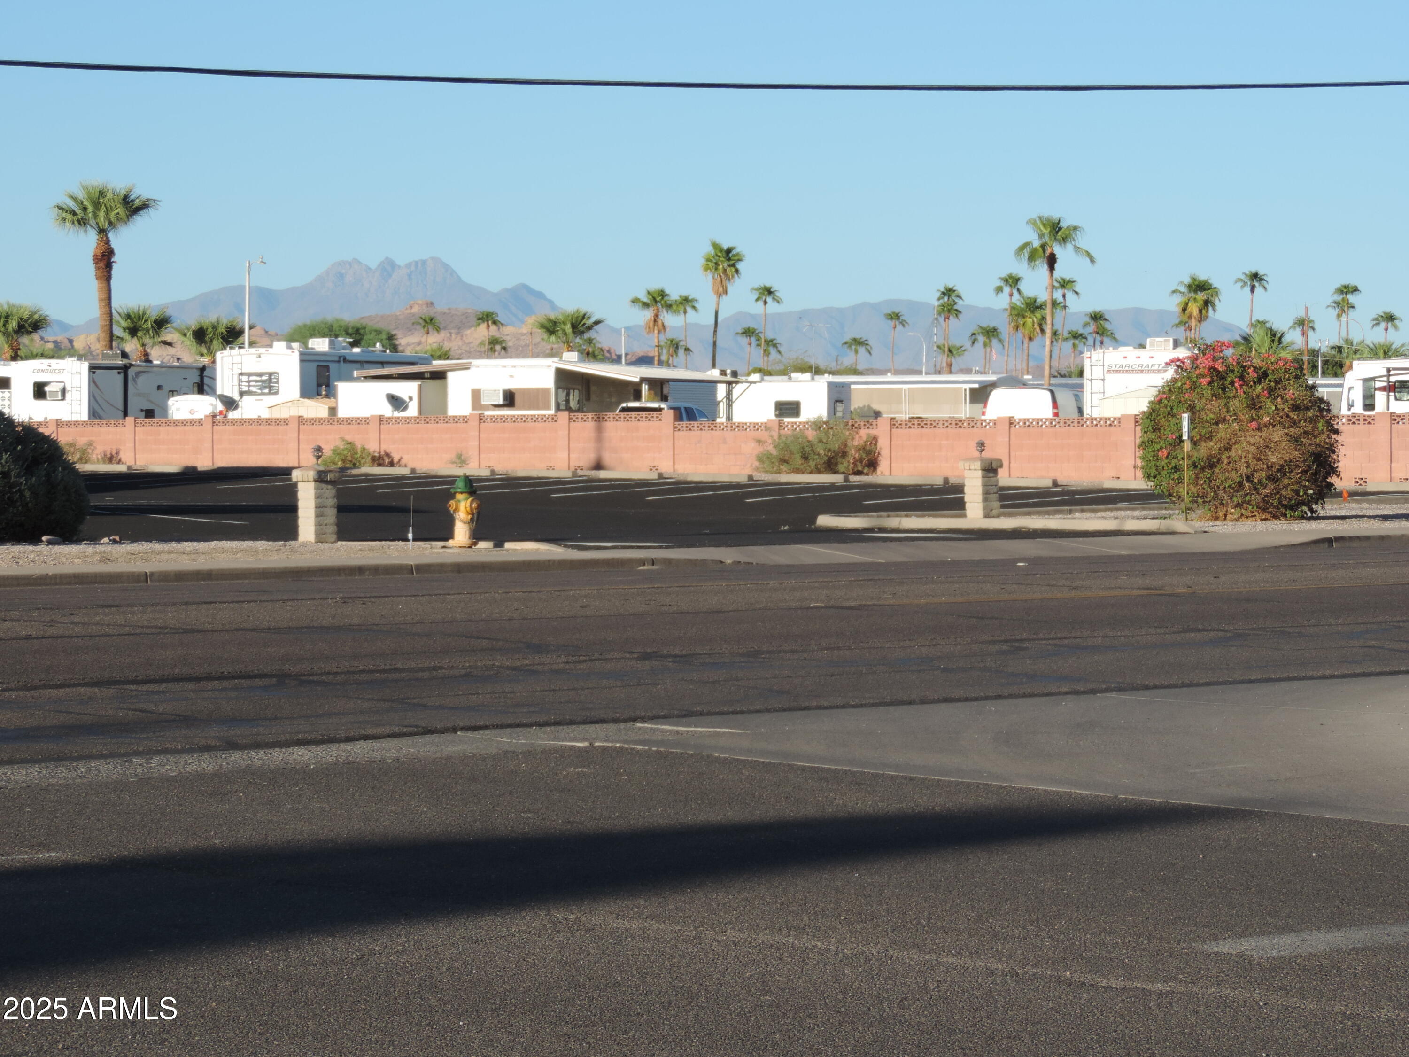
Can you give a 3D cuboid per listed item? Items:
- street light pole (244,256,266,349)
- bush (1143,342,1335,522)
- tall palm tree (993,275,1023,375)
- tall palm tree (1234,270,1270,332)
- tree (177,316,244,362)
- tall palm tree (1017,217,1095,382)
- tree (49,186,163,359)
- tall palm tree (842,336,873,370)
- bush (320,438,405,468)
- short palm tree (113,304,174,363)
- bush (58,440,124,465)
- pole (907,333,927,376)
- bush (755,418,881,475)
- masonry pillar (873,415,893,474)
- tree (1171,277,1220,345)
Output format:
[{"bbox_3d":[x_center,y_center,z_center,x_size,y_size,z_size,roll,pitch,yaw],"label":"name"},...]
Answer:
[{"bbox_3d":[-14.204,-5.389,135.000,0.680,6.400,0.240,0,1,0],"label":"street light pole"},{"bbox_3d":[6.671,-1.224,53.400,2.480,2.190,2.400,0,1,0],"label":"bush"},{"bbox_3d":[27.766,-15.031,390.144,2.712,16.549,2.712,0,1,0],"label":"tall palm tree"},{"bbox_3d":[40.942,-12.480,319.842,2.720,13.665,2.720,0,1,0],"label":"tall palm tree"},{"bbox_3d":[-22.554,-6.379,195.057,3.114,6.529,3.114,0,1,0],"label":"tree"},{"bbox_3d":[11.460,-6.145,139.920,2.632,8.136,2.632,0,1,0],"label":"tall palm tree"},{"bbox_3d":[-20.303,-6.954,144.908,3.697,9.556,3.697,0,1,0],"label":"tree"},{"bbox_3d":[13.372,-11.792,374.860,2.704,10.106,2.704,0,1,0],"label":"tall palm tree"},{"bbox_3d":[-6.866,-1.490,85.300,0.900,0.660,1.800,-1,1,-42],"label":"bush"},{"bbox_3d":[-22.584,-5.860,171.929,2.437,6.297,2.437,0,1,0],"label":"short palm tree"},{"bbox_3d":[-14.000,-1.725,97.500,0.800,0.600,1.800,-1,1,-43],"label":"bush"},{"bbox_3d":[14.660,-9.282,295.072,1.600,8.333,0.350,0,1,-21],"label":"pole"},{"bbox_3d":[2.054,-1.483,77.800,1.700,1.070,2.700,-1,1,-41],"label":"bush"},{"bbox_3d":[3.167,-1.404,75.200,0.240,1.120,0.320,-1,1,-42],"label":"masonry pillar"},{"bbox_3d":[35.644,-11.821,310.112,3.593,12.928,3.593,0,1,0],"label":"tree"}]

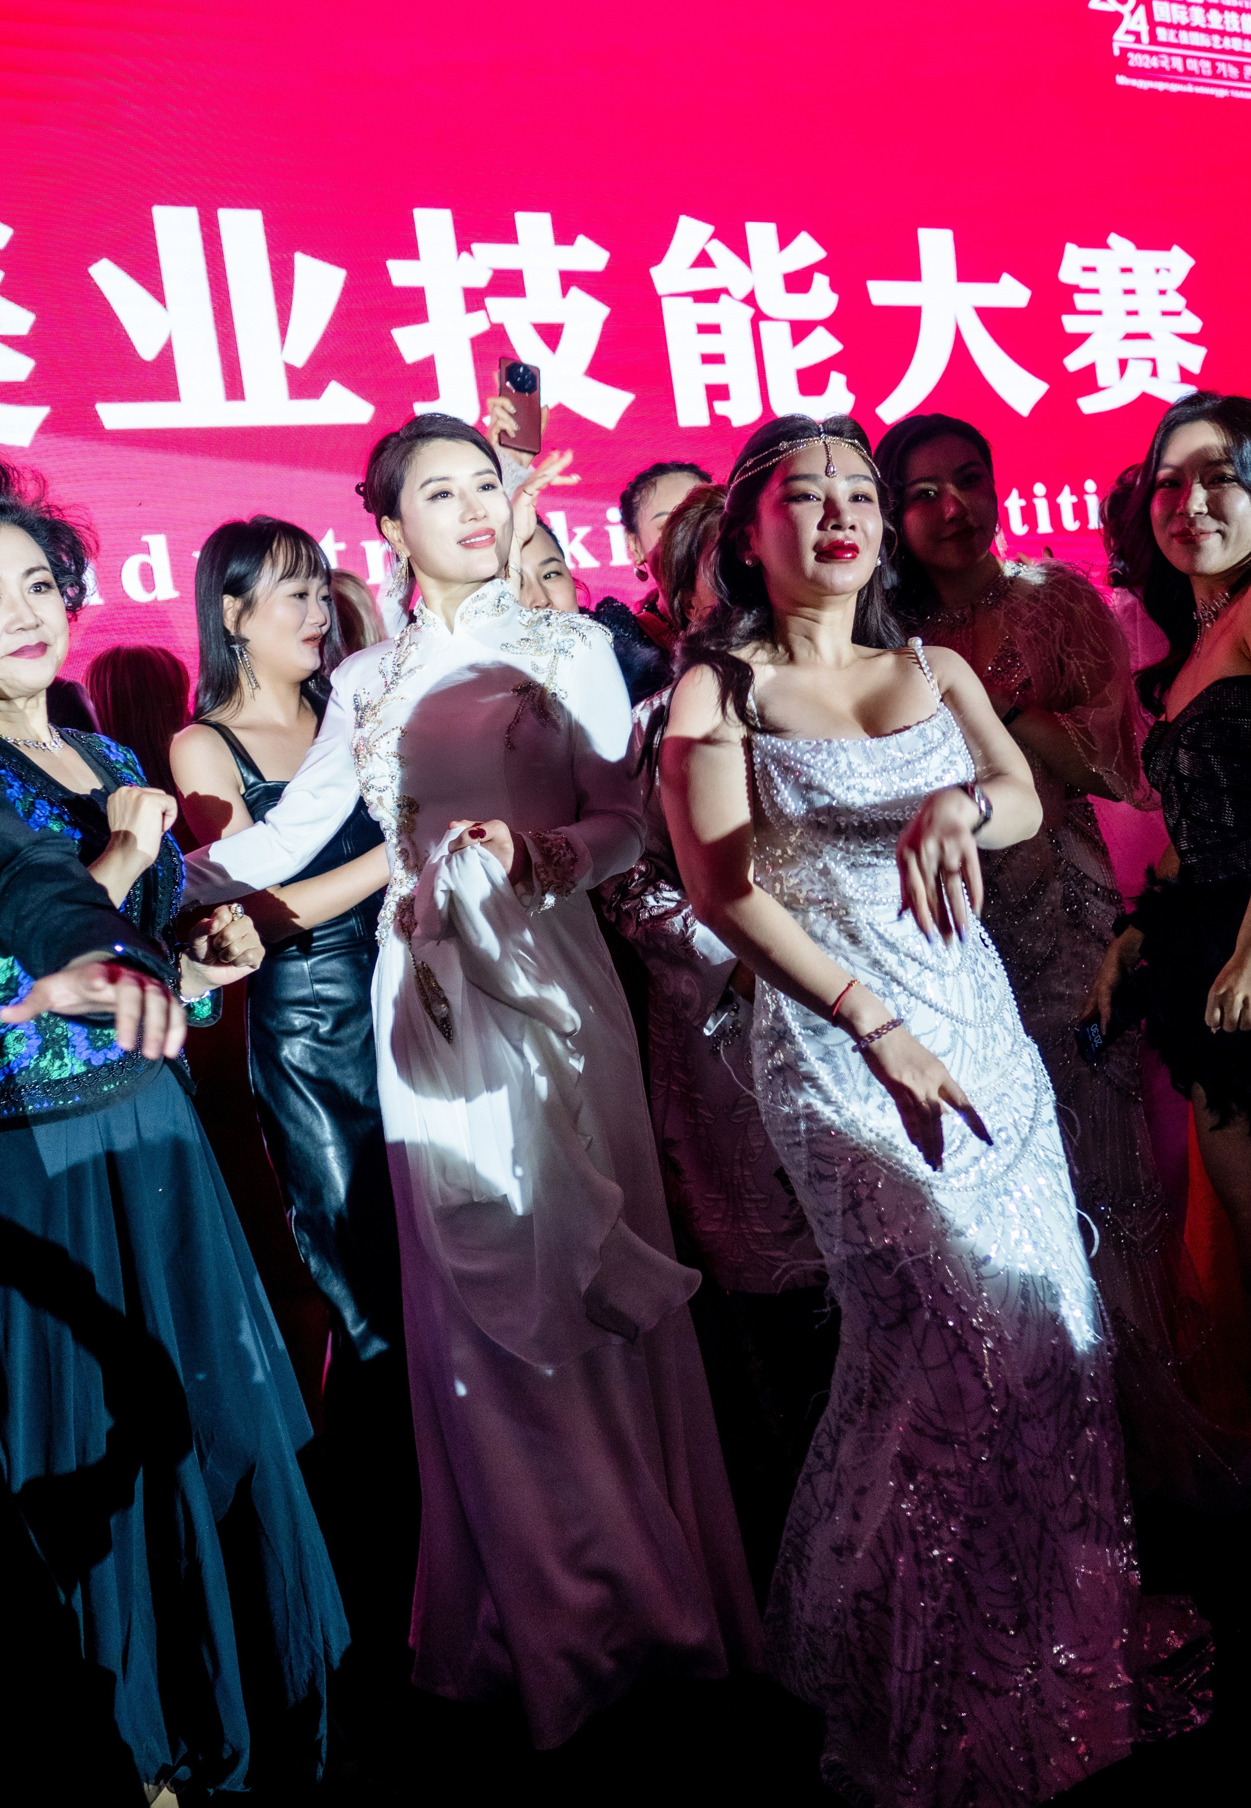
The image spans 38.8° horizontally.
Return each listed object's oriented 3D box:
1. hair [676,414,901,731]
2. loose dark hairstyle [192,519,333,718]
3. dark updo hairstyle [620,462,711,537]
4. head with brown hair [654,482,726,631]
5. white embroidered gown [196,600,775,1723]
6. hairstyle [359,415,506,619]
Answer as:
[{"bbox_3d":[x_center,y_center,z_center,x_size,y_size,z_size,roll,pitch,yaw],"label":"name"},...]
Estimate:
[{"bbox_3d":[0.188,-0.380,2.030,0.250,0.340,0.240,-9,7,-16],"label":"hair"},{"bbox_3d":[-0.510,-0.408,2.520,0.210,0.280,0.190,-3,8,28],"label":"loose dark hairstyle"},{"bbox_3d":[0.066,-0.636,2.820,0.160,0.150,0.190,-11,8,-30],"label":"dark updo hairstyle"},{"bbox_3d":[0.119,-0.496,2.520,0.190,0.220,0.170,-2,9,35],"label":"head with brown hair"},{"bbox_3d":[-0.210,0.320,2.304,0.630,1.440,0.500,-5,7,10],"label":"white embroidered gown"},{"bbox_3d":[-0.241,-0.483,2.190,0.170,0.230,0.200,-11,9,-34],"label":"hairstyle"}]

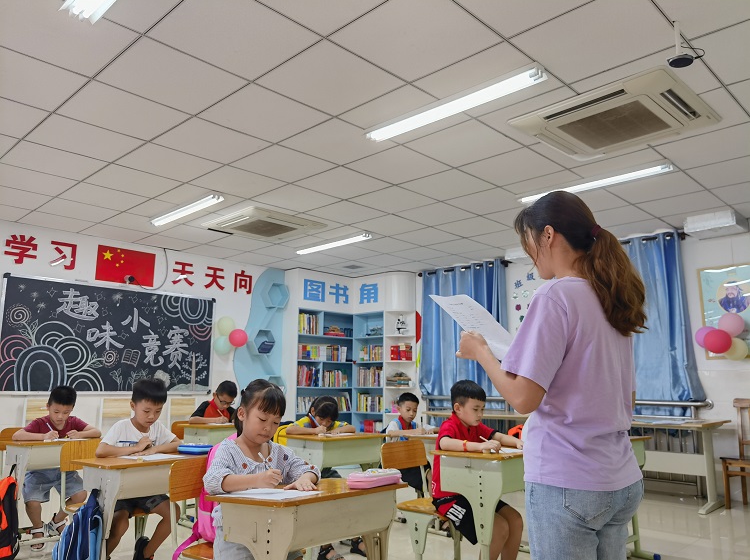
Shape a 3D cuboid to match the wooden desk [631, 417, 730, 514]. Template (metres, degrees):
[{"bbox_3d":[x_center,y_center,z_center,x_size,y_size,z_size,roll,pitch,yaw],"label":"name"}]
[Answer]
[{"bbox_3d":[2.552,1.731,5.679,1.400,0.735,0.750,-9,-13,43],"label":"wooden desk"}]

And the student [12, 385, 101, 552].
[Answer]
[{"bbox_3d":[-2.302,1.292,4.226,0.560,1.030,0.560,-9,-13,43],"label":"student"}]

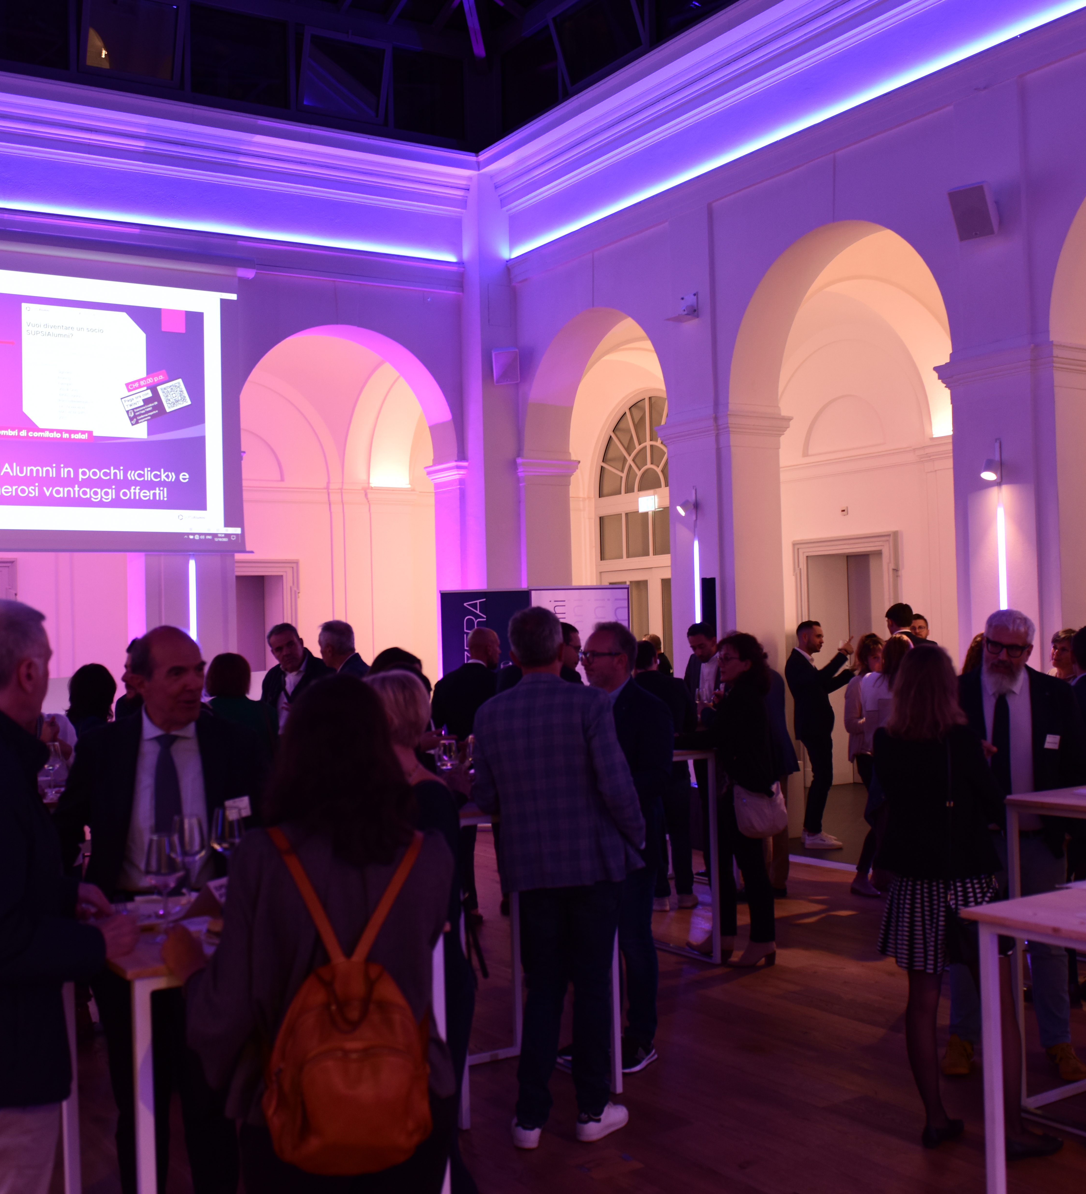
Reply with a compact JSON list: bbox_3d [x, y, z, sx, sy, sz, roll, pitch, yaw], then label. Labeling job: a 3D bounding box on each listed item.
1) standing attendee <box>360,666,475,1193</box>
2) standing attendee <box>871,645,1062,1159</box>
[{"bbox_3d":[-0.404,1.028,4.170,0.380,1.630,0.460,-2,-1,22],"label":"standing attendee"},{"bbox_3d":[1.379,0.976,4.600,0.540,1.645,0.420,-2,-1,36],"label":"standing attendee"}]

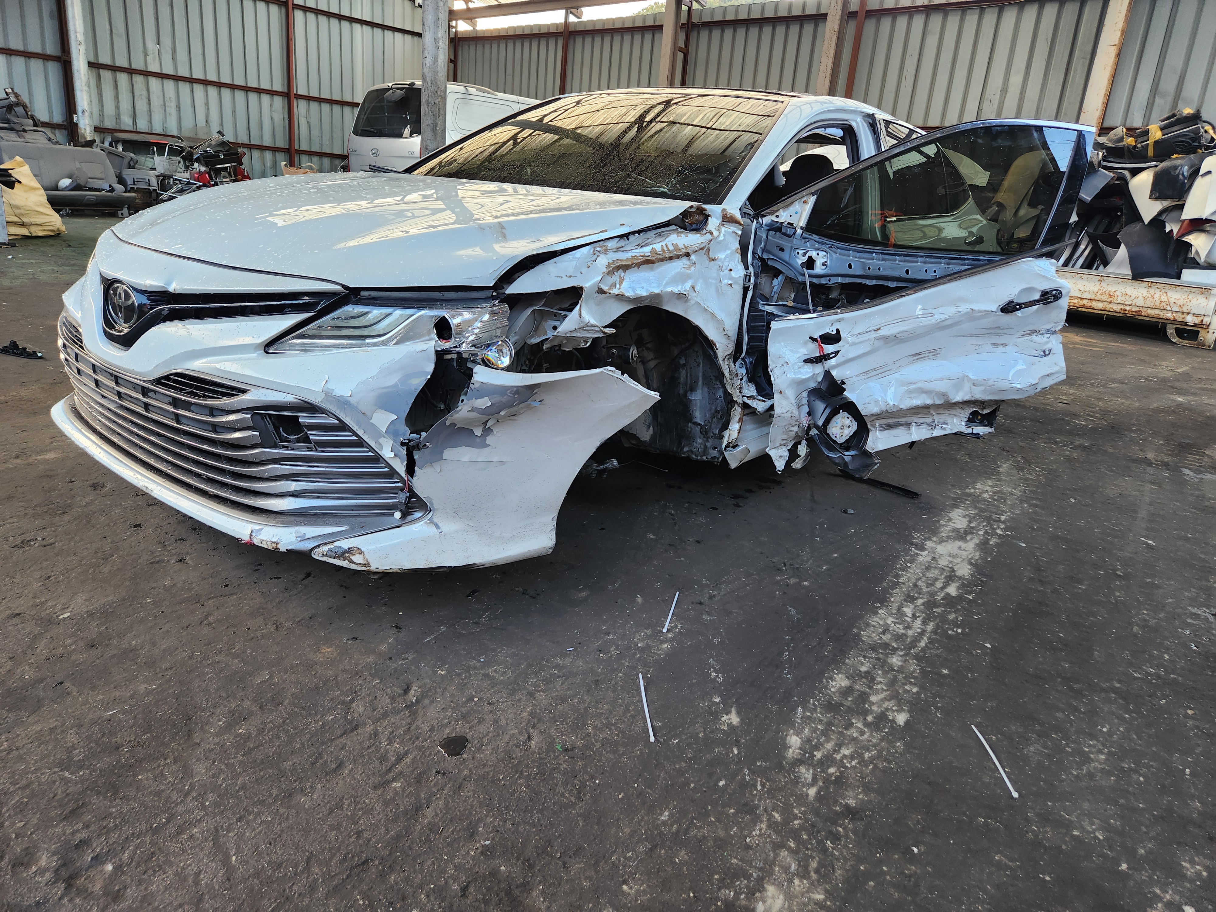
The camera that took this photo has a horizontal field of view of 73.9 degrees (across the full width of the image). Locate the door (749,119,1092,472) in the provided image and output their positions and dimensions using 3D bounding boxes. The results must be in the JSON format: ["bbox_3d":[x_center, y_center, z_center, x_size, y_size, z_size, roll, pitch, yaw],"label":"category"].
[{"bbox_3d":[0.974,-0.500,2.573,1.140,1.120,0.290,0,18,-14],"label":"door"}]

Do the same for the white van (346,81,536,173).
[{"bbox_3d":[-0.546,-3.563,10.642,5.150,1.930,1.920,-11,23,-41],"label":"white van"}]

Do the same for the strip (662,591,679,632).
[{"bbox_3d":[0.151,0.363,1.901,0.008,0.006,0.206,8,18,11],"label":"strip"}]

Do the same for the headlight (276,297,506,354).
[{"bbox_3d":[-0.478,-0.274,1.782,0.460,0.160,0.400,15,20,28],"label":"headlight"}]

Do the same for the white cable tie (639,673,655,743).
[{"bbox_3d":[0.073,0.472,1.536,0.008,0.006,0.213,3,18,-5],"label":"white cable tie"}]

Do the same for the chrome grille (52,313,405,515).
[{"bbox_3d":[-1.083,-0.144,2.113,1.420,0.310,0.330,19,22,38],"label":"chrome grille"}]

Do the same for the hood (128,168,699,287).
[{"bbox_3d":[-0.699,-0.690,2.350,1.560,0.290,1.130,19,22,38],"label":"hood"}]

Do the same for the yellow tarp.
[{"bbox_3d":[-6.301,-2.814,8.750,0.850,0.820,0.750,-5,20,-28],"label":"yellow tarp"}]

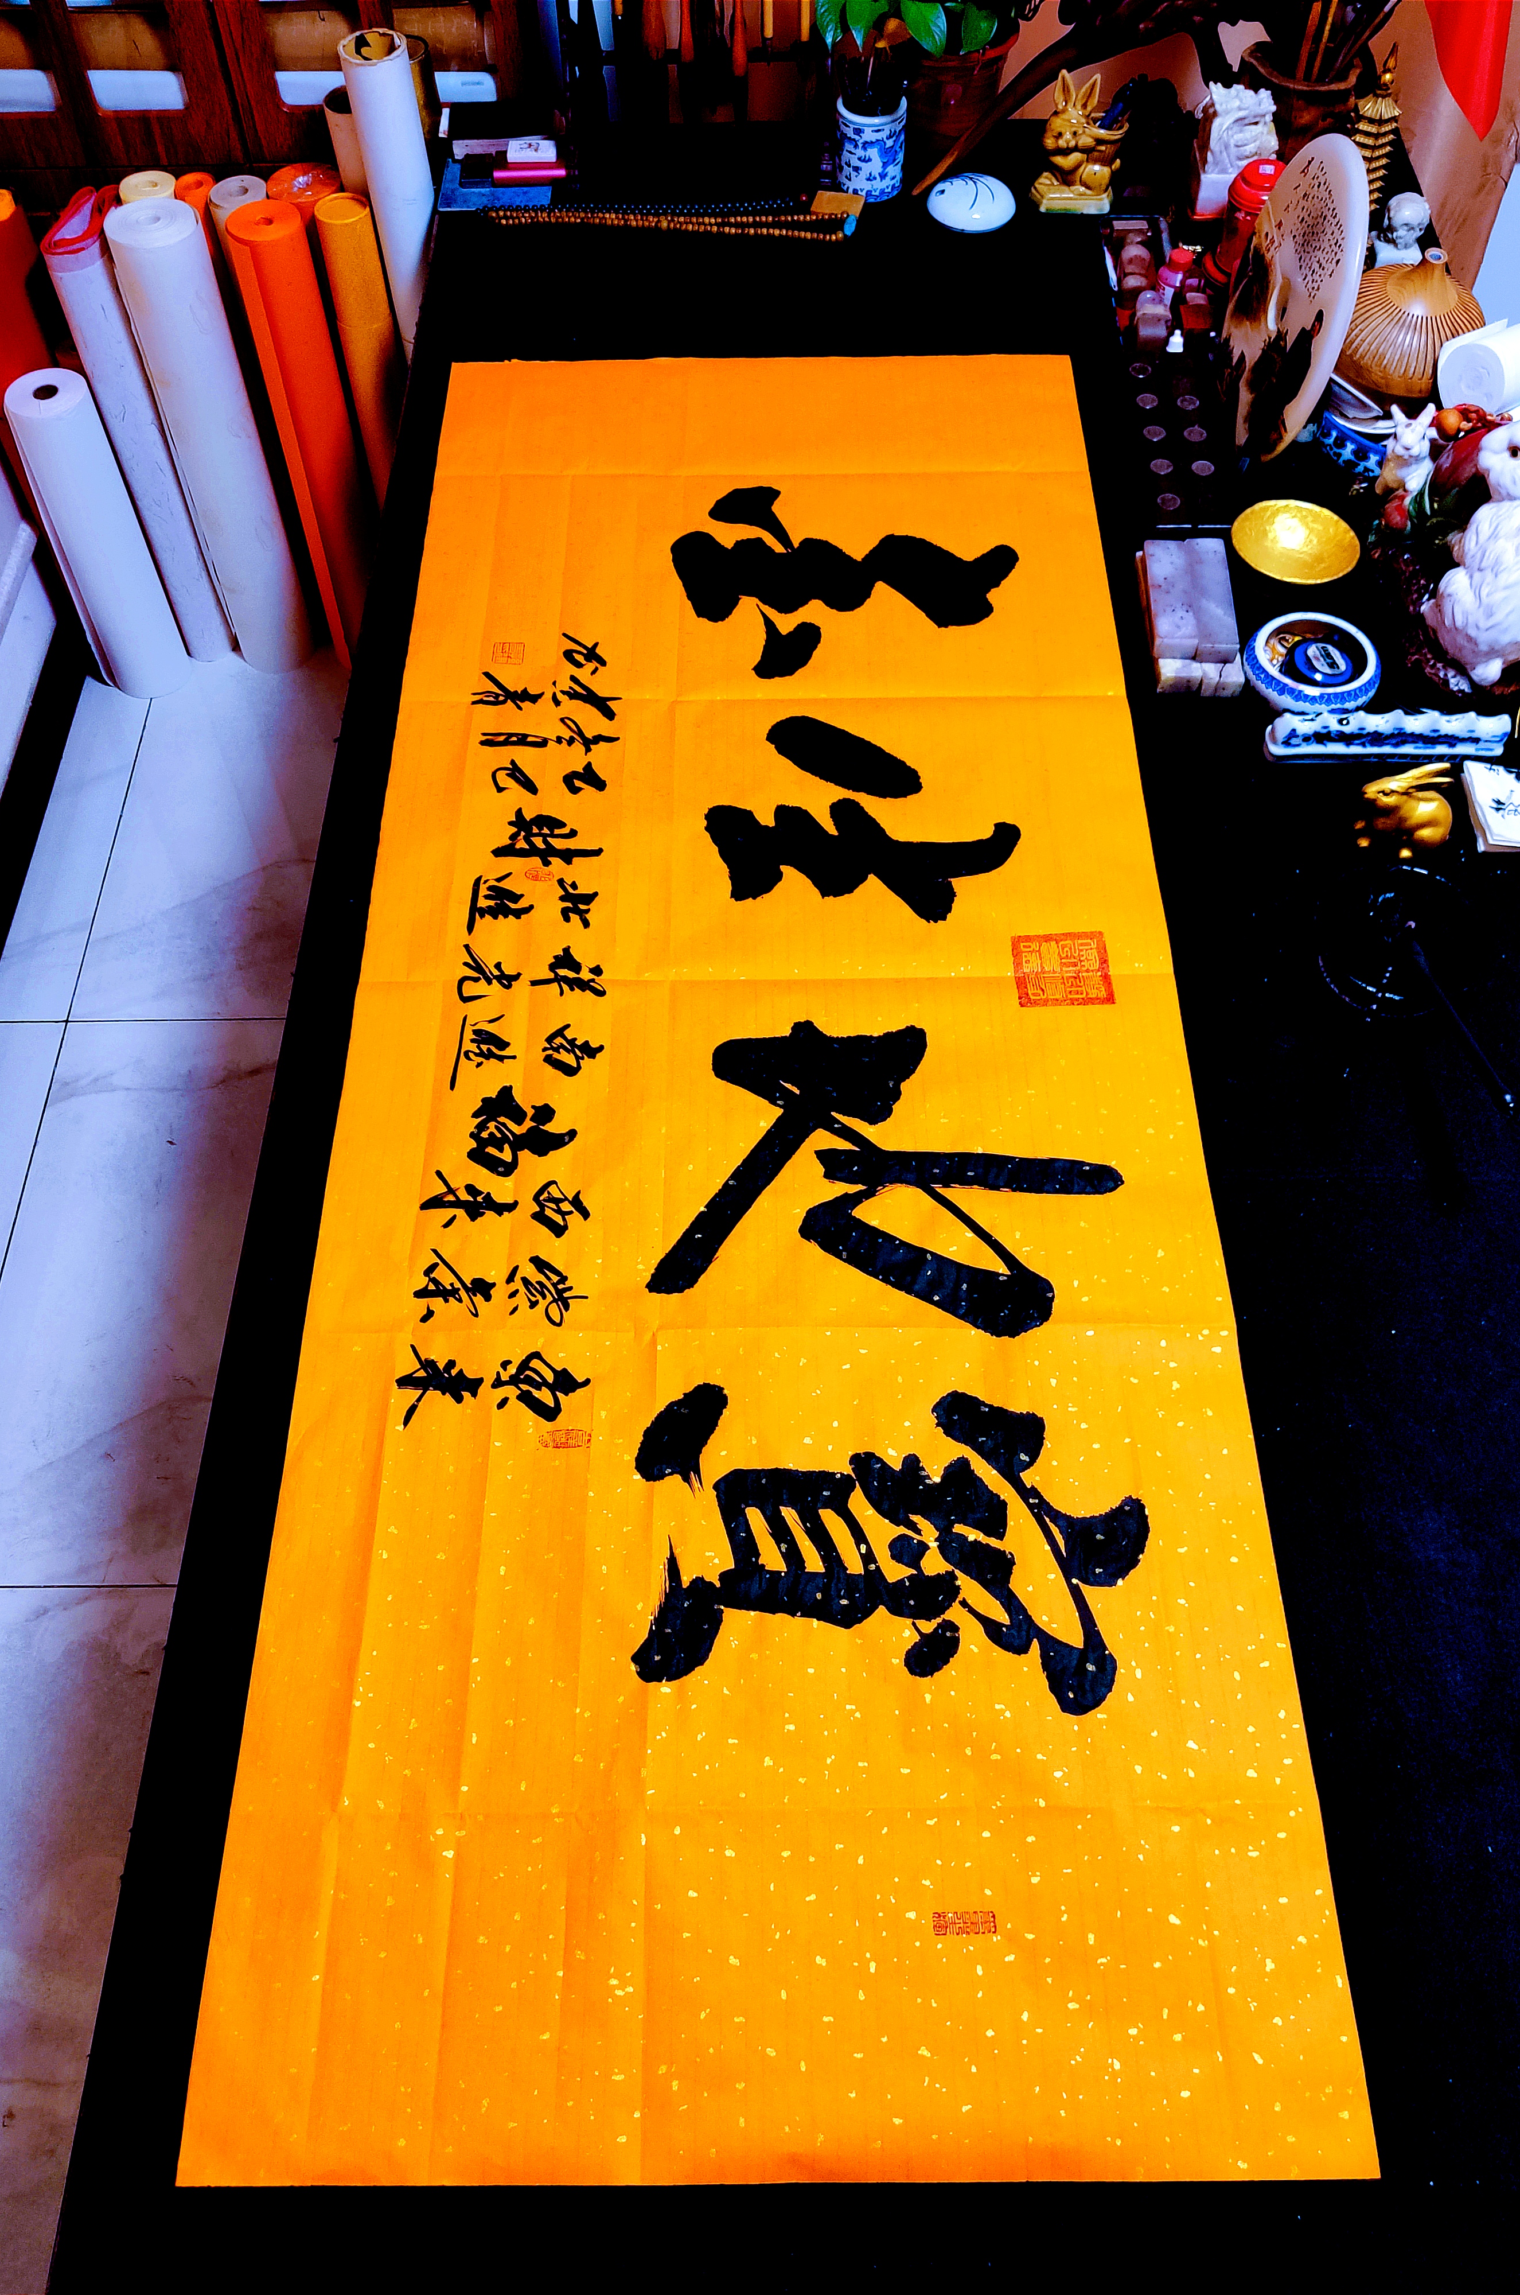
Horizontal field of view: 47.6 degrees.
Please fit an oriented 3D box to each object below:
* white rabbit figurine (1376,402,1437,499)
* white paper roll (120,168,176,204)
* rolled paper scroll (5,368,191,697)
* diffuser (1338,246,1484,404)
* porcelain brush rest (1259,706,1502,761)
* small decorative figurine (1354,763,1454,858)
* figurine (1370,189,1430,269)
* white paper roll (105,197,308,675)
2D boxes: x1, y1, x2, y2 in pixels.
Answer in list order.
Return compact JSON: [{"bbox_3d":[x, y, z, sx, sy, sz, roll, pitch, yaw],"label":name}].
[{"bbox_3d":[0.655,-0.706,1.747,0.060,0.090,0.060,12,58,8],"label":"white rabbit figurine"},{"bbox_3d":[-0.793,-1.061,2.530,0.075,0.695,0.075,0,58,0],"label":"white paper roll"},{"bbox_3d":[-0.965,-0.889,2.542,0.113,0.490,0.113,0,58,0],"label":"rolled paper scroll"},{"bbox_3d":[0.719,-0.916,1.887,0.170,0.125,0.170,0,58,0],"label":"diffuser"},{"bbox_3d":[0.584,-0.394,1.620,0.216,0.038,0.042,1,58,1],"label":"porcelain brush rest"},{"bbox_3d":[0.579,-0.305,1.534,0.088,0.070,0.055,-3,58,-2],"label":"small decorative figurine"},{"bbox_3d":[0.730,-1.037,1.971,0.075,0.112,0.065,10,58,6],"label":"figurine"},{"bbox_3d":[-0.771,-0.986,2.479,0.112,0.700,0.112,0,58,0],"label":"white paper roll"}]

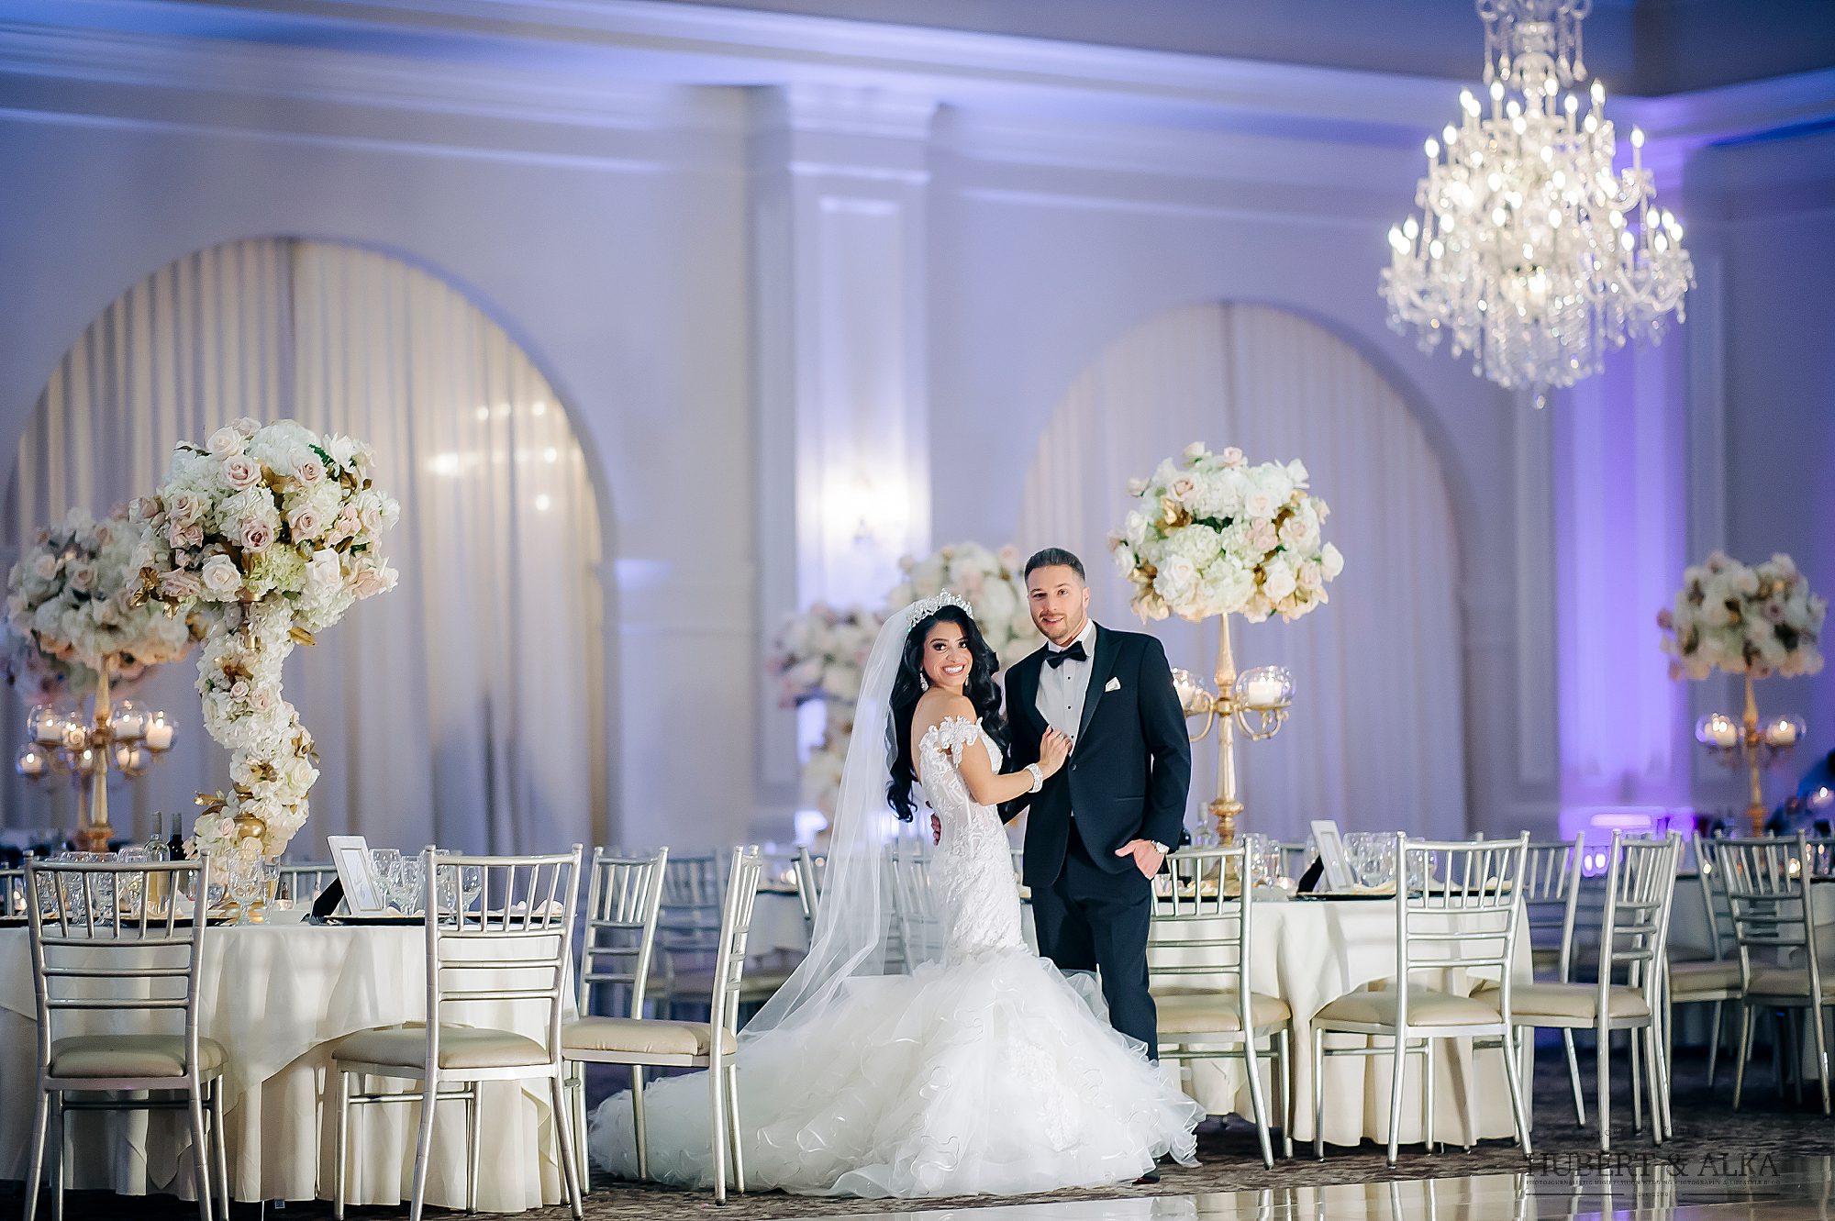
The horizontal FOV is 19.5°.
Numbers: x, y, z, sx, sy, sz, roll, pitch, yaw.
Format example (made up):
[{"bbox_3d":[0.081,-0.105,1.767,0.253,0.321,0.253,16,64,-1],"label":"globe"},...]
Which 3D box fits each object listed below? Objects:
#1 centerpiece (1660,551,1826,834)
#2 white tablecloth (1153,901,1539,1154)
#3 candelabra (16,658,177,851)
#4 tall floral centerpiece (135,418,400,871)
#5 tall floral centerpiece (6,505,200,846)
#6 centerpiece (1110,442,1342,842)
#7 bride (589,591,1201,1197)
[{"bbox_3d":[3.507,0.447,22.700,0.710,1.410,0.710,-1,-3,0],"label":"centerpiece"},{"bbox_3d":[0.974,1.273,16.550,1.830,0.760,1.830,-1,-3,0],"label":"white tablecloth"},{"bbox_3d":[-2.846,0.612,18.550,0.540,0.870,0.520,-1,-3,0],"label":"candelabra"},{"bbox_3d":[-1.780,0.159,14.650,0.730,1.370,0.700,-1,-3,0],"label":"tall floral centerpiece"},{"bbox_3d":[-2.829,0.346,18.600,0.690,1.420,0.690,-1,-3,0],"label":"tall floral centerpiece"},{"bbox_3d":[0.959,0.189,16.600,0.710,1.400,0.710,-1,-3,0],"label":"centerpiece"},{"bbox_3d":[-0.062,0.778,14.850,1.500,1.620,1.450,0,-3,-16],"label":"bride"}]

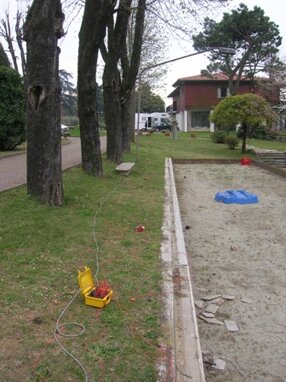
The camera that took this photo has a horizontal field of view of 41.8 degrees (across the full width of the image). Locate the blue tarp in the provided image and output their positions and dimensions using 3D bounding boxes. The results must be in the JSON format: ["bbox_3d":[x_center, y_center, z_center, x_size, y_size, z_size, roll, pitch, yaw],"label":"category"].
[{"bbox_3d":[2.050,0.105,8.450,0.930,0.170,0.950,0,10,0],"label":"blue tarp"}]

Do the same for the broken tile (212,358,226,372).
[{"bbox_3d":[0.588,1.337,2.873,0.085,0.018,0.105,3,10,19],"label":"broken tile"}]

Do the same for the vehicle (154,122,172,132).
[{"bbox_3d":[3.401,-9.659,56.683,3.900,1.450,1.650,0,10,0],"label":"vehicle"}]

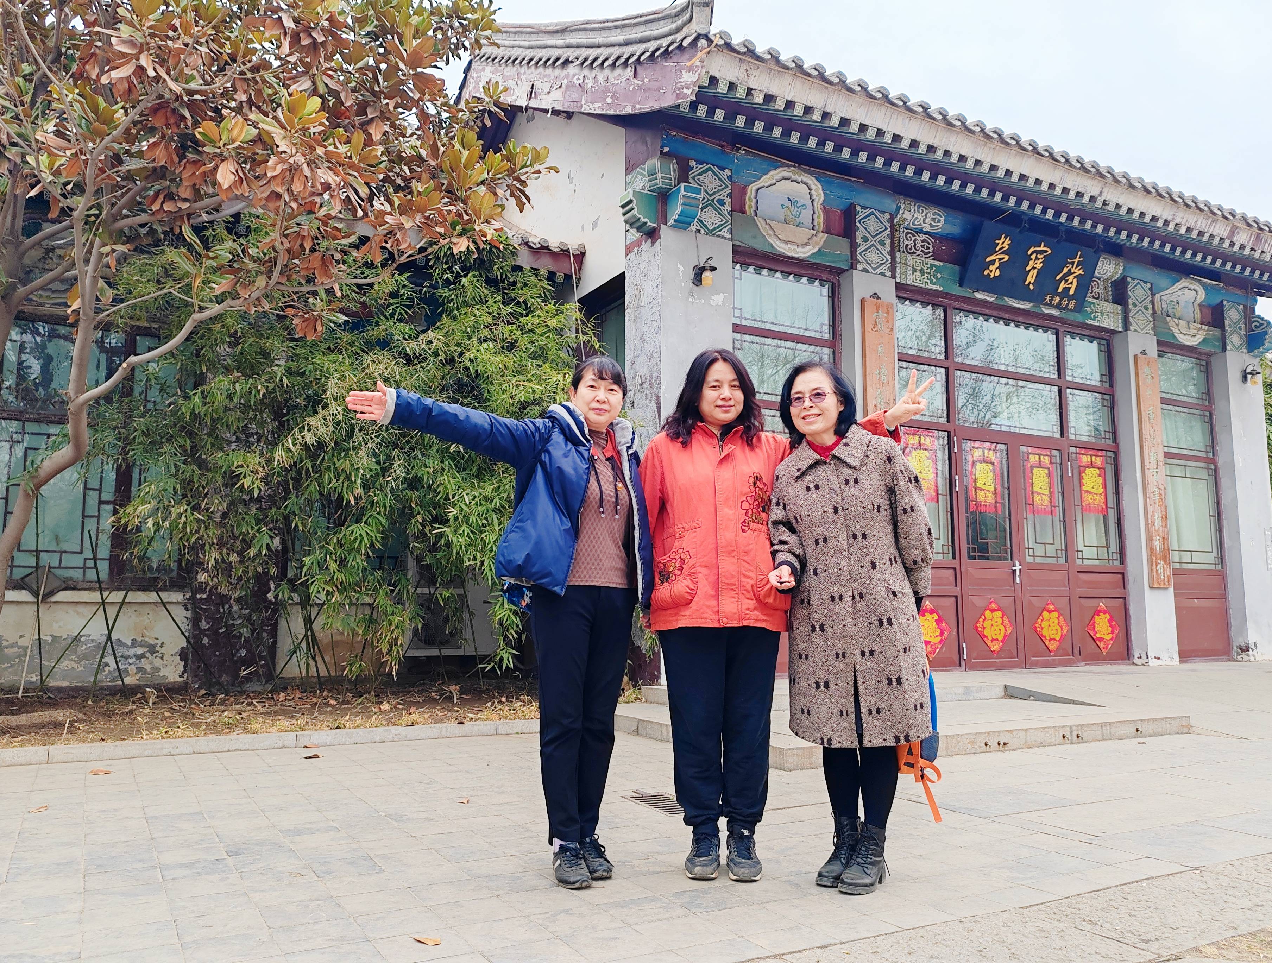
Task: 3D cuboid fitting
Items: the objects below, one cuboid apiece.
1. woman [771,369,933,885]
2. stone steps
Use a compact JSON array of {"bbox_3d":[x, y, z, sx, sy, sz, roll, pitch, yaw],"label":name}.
[{"bbox_3d":[0.647,0.405,3.100,0.500,1.584,0.370,-2,-8,18],"label":"woman"},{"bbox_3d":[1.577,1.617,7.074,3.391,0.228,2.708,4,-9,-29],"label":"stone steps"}]

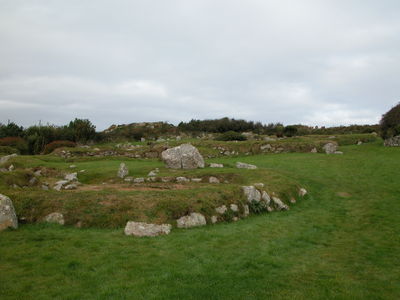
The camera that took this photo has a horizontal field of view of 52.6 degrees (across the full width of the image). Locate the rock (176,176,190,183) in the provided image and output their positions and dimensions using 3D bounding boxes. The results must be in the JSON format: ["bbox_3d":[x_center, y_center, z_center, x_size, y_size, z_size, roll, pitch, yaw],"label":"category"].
[{"bbox_3d":[-0.497,0.875,12.000,0.422,0.174,0.280,0,3,-2],"label":"rock"}]

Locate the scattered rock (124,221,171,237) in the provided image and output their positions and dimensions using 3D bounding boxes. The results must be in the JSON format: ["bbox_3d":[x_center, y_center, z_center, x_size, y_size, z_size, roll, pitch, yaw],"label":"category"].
[{"bbox_3d":[-0.857,1.281,6.600,0.742,0.253,0.400,0,3,-4],"label":"scattered rock"}]

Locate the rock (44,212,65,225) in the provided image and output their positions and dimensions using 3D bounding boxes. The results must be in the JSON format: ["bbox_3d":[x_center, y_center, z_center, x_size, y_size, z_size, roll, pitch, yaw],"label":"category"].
[{"bbox_3d":[-2.600,1.224,7.228,0.344,0.204,0.255,0,3,-10],"label":"rock"}]

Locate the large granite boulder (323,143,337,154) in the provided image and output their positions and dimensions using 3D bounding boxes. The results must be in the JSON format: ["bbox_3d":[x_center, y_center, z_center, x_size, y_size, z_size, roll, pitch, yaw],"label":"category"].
[{"bbox_3d":[8.052,-0.077,25.000,0.878,0.697,0.700,1,3,18],"label":"large granite boulder"}]

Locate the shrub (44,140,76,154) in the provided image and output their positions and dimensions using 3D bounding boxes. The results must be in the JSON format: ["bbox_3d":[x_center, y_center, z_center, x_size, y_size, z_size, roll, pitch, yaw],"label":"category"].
[{"bbox_3d":[-9.696,-0.173,27.908,2.316,0.935,1.816,0,3,-10],"label":"shrub"}]

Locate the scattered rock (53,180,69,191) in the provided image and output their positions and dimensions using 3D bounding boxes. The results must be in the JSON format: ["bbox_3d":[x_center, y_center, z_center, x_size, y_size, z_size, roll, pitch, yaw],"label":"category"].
[{"bbox_3d":[-3.435,0.874,9.959,0.377,0.209,0.317,0,3,-10],"label":"scattered rock"}]

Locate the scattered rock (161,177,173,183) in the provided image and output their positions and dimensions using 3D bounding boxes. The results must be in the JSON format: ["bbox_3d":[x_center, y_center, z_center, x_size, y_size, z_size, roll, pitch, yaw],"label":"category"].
[{"bbox_3d":[-0.963,0.848,11.622,0.326,0.159,0.243,0,3,-2],"label":"scattered rock"}]

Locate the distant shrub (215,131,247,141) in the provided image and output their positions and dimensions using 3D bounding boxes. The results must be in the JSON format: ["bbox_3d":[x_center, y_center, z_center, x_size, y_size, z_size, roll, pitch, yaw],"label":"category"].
[{"bbox_3d":[2.645,-1.258,35.076,2.741,0.841,2.152,0,3,2],"label":"distant shrub"}]

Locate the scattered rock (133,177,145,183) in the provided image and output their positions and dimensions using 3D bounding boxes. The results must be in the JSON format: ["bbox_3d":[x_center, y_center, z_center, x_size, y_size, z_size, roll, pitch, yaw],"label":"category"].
[{"bbox_3d":[-1.767,0.848,11.622,0.326,0.159,0.243,0,3,-4],"label":"scattered rock"}]

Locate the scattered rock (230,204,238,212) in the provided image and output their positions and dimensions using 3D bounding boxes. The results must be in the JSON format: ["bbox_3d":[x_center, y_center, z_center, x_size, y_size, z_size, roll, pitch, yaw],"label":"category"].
[{"bbox_3d":[0.648,1.090,7.600,0.147,0.147,0.130,0,3,5],"label":"scattered rock"}]

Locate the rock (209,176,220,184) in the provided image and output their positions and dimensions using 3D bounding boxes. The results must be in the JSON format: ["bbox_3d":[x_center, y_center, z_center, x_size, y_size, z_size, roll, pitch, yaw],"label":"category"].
[{"bbox_3d":[0.410,0.862,11.427,0.321,0.212,0.255,0,3,1],"label":"rock"}]

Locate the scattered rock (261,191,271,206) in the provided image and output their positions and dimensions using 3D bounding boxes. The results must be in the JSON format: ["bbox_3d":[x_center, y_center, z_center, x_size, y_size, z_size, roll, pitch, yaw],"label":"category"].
[{"bbox_3d":[1.426,1.056,8.801,0.204,0.336,0.202,0,3,5],"label":"scattered rock"}]

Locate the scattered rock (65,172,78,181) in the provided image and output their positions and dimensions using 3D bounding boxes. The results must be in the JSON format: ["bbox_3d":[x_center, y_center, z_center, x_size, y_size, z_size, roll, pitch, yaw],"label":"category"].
[{"bbox_3d":[-3.591,0.740,11.300,0.383,0.219,0.320,-1,3,-18],"label":"scattered rock"}]

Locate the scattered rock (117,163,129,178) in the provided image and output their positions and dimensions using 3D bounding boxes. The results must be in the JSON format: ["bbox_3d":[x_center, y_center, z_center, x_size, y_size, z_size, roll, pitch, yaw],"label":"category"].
[{"bbox_3d":[-2.467,0.667,13.000,0.362,0.488,0.300,-1,3,-11],"label":"scattered rock"}]

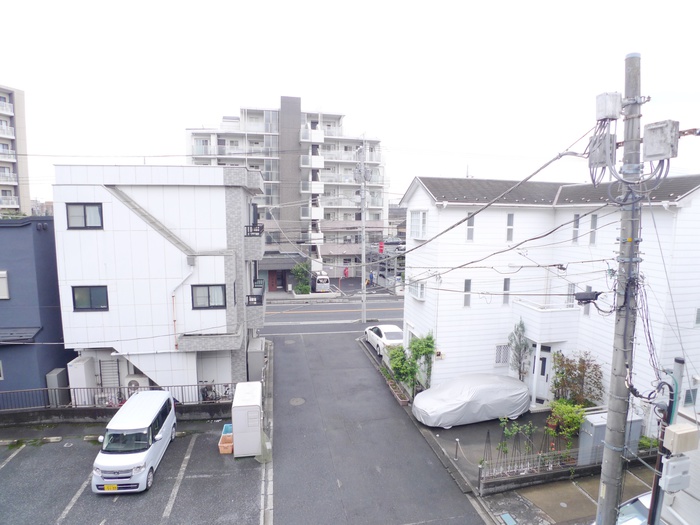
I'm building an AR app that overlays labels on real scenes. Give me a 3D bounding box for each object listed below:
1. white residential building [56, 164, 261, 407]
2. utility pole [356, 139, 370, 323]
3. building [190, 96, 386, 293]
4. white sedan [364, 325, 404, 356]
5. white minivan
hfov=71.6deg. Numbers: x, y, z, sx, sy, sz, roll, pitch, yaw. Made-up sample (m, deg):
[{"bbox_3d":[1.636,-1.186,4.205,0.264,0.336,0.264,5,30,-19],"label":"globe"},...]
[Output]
[{"bbox_3d":[-7.776,0.561,22.597,7.340,9.293,8.083,-1,7,-9],"label":"white residential building"},{"bbox_3d":[0.920,-2.003,32.913,0.900,12.509,0.700,-1,7,-9],"label":"utility pole"},{"bbox_3d":[-7.290,-8.779,58.847,22.911,20.089,13.000,-2,7,-15],"label":"building"},{"bbox_3d":[2.198,4.198,27.747,1.780,1.400,4.500,-1,7,-11],"label":"white sedan"},{"bbox_3d":[-6.430,5.345,14.680,1.475,1.790,3.395,0,7,-5],"label":"white minivan"}]

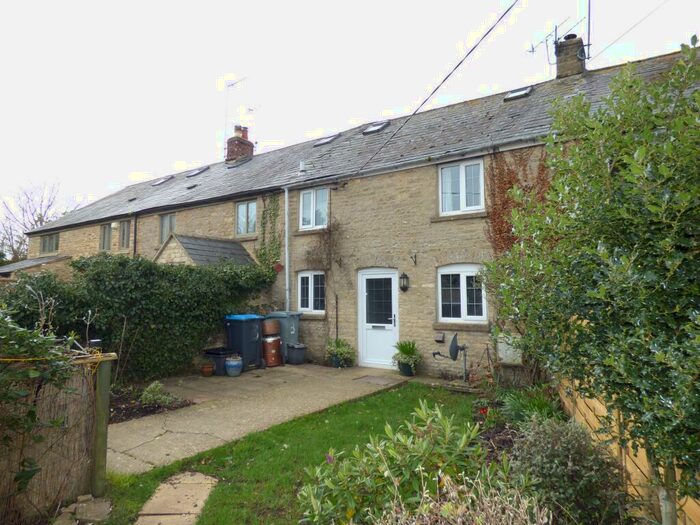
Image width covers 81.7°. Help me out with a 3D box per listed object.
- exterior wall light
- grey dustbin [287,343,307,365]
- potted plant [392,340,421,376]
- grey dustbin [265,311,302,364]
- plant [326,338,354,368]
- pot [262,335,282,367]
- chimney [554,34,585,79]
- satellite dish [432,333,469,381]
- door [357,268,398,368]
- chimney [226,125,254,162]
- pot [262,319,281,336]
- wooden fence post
[{"bbox_3d":[1.008,0.382,7.643,0.170,0.370,0.150,-3,-3,32],"label":"exterior wall light"},{"bbox_3d":[-1.092,1.943,8.605,0.360,0.410,0.370,0,-3,-7],"label":"grey dustbin"},{"bbox_3d":[1.044,1.778,7.408,0.500,0.600,0.500,-1,-3,0],"label":"potted plant"},{"bbox_3d":[-1.450,1.634,8.941,0.700,1.070,0.560,-3,-3,32],"label":"grey dustbin"},{"bbox_3d":[-0.207,1.854,8.177,0.540,0.540,0.520,-1,-3,0],"label":"plant"},{"bbox_3d":[-1.612,1.858,8.465,0.410,0.580,0.410,-1,-3,0],"label":"pot"},{"bbox_3d":[5.245,-4.909,9.649,0.560,1.080,0.560,-3,-3,32],"label":"chimney"},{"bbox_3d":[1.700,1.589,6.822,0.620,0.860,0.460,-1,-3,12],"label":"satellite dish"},{"bbox_3d":[0.571,1.116,8.092,0.890,1.981,0.080,-3,-3,32],"label":"door"},{"bbox_3d":[-4.079,-4.315,15.076,0.500,1.420,0.760,-3,-3,32],"label":"chimney"},{"bbox_3d":[-1.622,1.411,8.537,0.380,0.330,0.380,-1,-3,0],"label":"pot"},{"bbox_3d":[-2.063,1.350,3.378,0.100,1.130,0.100,-3,-3,32],"label":"wooden fence post"}]

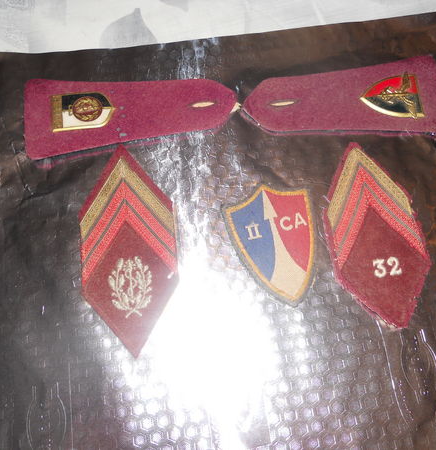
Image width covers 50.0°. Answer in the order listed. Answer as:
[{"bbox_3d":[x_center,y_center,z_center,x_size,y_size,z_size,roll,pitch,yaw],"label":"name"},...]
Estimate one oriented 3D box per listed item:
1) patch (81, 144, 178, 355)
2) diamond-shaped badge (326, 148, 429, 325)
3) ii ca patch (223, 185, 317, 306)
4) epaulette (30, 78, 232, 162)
[{"bbox_3d":[-0.049,0.011,0.261,0.054,0.004,0.122,-6,75,-2],"label":"patch"},{"bbox_3d":[0.088,0.004,0.265,0.053,0.004,0.109,-8,75,-3],"label":"diamond-shaped badge"},{"bbox_3d":[0.033,0.011,0.262,0.050,0.004,0.071,-11,75,-4],"label":"ii ca patch"},{"bbox_3d":[-0.053,-0.069,0.295,0.131,0.010,0.054,-5,75,-4],"label":"epaulette"}]

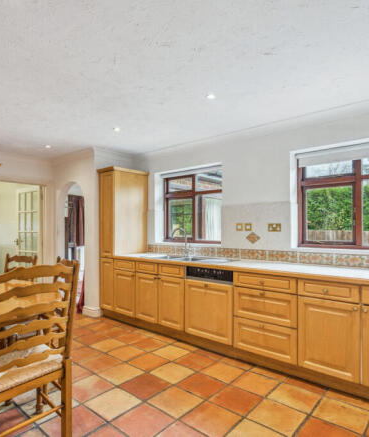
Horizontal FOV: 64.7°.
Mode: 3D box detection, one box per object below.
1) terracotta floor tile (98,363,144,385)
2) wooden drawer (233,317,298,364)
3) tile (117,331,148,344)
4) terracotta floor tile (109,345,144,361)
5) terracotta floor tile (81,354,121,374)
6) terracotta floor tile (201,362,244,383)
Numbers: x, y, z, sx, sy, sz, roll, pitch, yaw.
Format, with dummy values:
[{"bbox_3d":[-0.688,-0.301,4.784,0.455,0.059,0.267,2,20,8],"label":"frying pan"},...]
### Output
[{"bbox_3d":[-0.549,1.365,2.541,0.300,0.015,0.300,-3,-5,41],"label":"terracotta floor tile"},{"bbox_3d":[0.862,1.078,2.773,0.600,0.290,0.500,-2,-4,40],"label":"wooden drawer"},{"bbox_3d":[-0.607,1.385,3.384,0.302,0.014,0.302,-2,-3,40],"label":"tile"},{"bbox_3d":[-0.571,1.365,2.945,0.302,0.014,0.302,-2,-3,40],"label":"terracotta floor tile"},{"bbox_3d":[-0.791,1.377,2.748,0.300,0.015,0.300,-3,-5,41],"label":"terracotta floor tile"},{"bbox_3d":[0.340,1.374,2.599,0.300,0.015,0.300,-3,-5,41],"label":"terracotta floor tile"}]

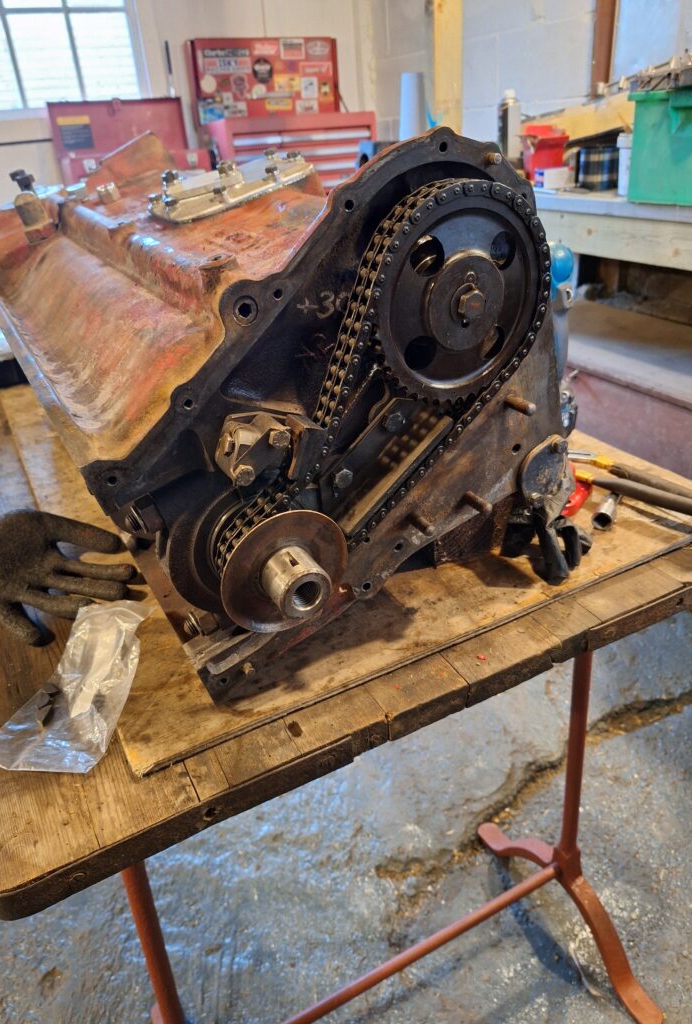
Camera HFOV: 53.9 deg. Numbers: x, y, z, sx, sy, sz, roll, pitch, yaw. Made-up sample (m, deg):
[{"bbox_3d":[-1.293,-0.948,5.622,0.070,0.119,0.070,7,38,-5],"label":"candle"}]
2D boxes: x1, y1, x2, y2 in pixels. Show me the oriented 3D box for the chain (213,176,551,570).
[{"bbox_3d":[0.021,-0.063,0.430,0.136,0.303,0.024,30,8,-39],"label":"chain"}]

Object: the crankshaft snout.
[{"bbox_3d":[-0.031,0.043,0.420,0.032,0.032,0.034,-16,33,-24],"label":"crankshaft snout"}]

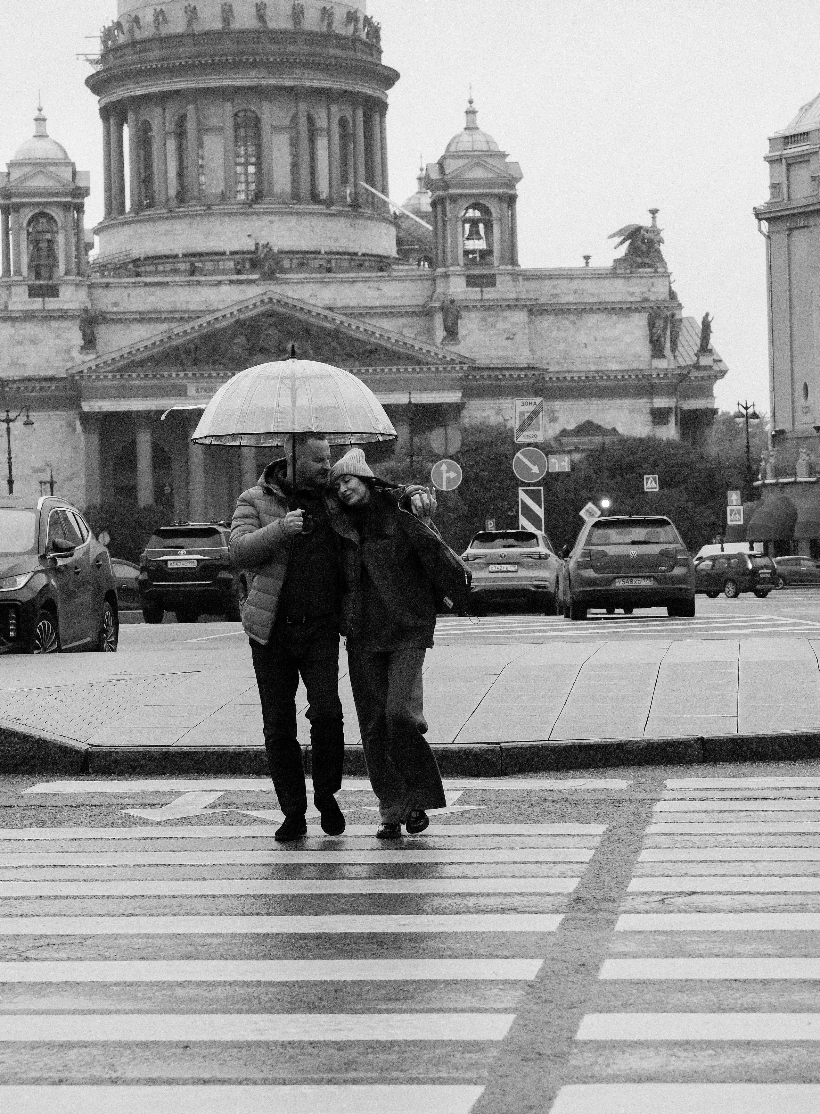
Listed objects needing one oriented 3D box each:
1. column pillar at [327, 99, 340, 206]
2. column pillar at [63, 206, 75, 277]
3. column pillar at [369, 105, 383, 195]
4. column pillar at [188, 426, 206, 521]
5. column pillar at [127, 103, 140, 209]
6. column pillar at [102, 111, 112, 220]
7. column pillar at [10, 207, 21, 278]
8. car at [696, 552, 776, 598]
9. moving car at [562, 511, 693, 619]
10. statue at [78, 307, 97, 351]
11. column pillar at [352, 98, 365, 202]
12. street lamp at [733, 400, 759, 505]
[{"bbox_3d":[-9.225,-48.938,341.400,1.700,13.500,1.700,-2,0,-5],"label":"column pillar"},{"bbox_3d":[-38.350,-35.623,320.000,1.250,8.100,1.250,-2,0,-5],"label":"column pillar"},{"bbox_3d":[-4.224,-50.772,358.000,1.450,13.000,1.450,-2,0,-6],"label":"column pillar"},{"bbox_3d":[-23.069,-7.460,307.900,2.000,16.800,2.000,-2,0,-5],"label":"column pillar"},{"bbox_3d":[-32.498,-47.044,333.307,1.500,12.989,1.500,-1,0,-6],"label":"column pillar"},{"bbox_3d":[-37.361,-48.869,351.300,1.700,13.500,1.700,-2,0,-5],"label":"column pillar"},{"bbox_3d":[-45.318,-36.324,325.800,1.120,8.000,1.120,-2,0,-6],"label":"column pillar"},{"bbox_3d":[11.681,0.707,107.000,1.820,1.700,4.550,-2,0,-41],"label":"car"},{"bbox_3d":[3.111,0.139,41.129,1.800,1.450,4.260,-1,0,1],"label":"moving car"},{"bbox_3d":[-36.343,-25.722,320.000,1.900,4.900,1.600,-2,0,-6],"label":"statue"},{"bbox_3d":[-5.948,-48.350,336.107,1.500,12.643,1.500,-1,0,-6],"label":"column pillar"},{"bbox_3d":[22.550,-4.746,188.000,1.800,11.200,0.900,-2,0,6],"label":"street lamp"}]

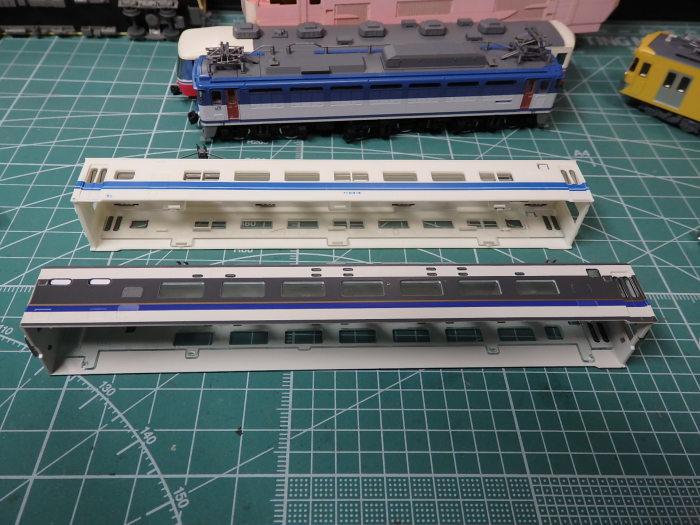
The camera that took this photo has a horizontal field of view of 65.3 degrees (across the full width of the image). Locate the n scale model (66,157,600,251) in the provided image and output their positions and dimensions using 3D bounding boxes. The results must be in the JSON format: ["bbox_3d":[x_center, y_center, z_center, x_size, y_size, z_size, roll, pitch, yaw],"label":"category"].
[{"bbox_3d":[-0.003,-0.017,0.152,0.135,0.019,0.019,0,48,-4],"label":"n scale model"}]

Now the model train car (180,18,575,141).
[{"bbox_3d":[0.011,-0.060,0.186,0.125,0.029,0.019,-4,48,-6],"label":"model train car"}]

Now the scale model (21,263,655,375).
[{"bbox_3d":[-0.001,0.012,0.126,0.134,0.019,0.018,0,48,-3],"label":"scale model"}]

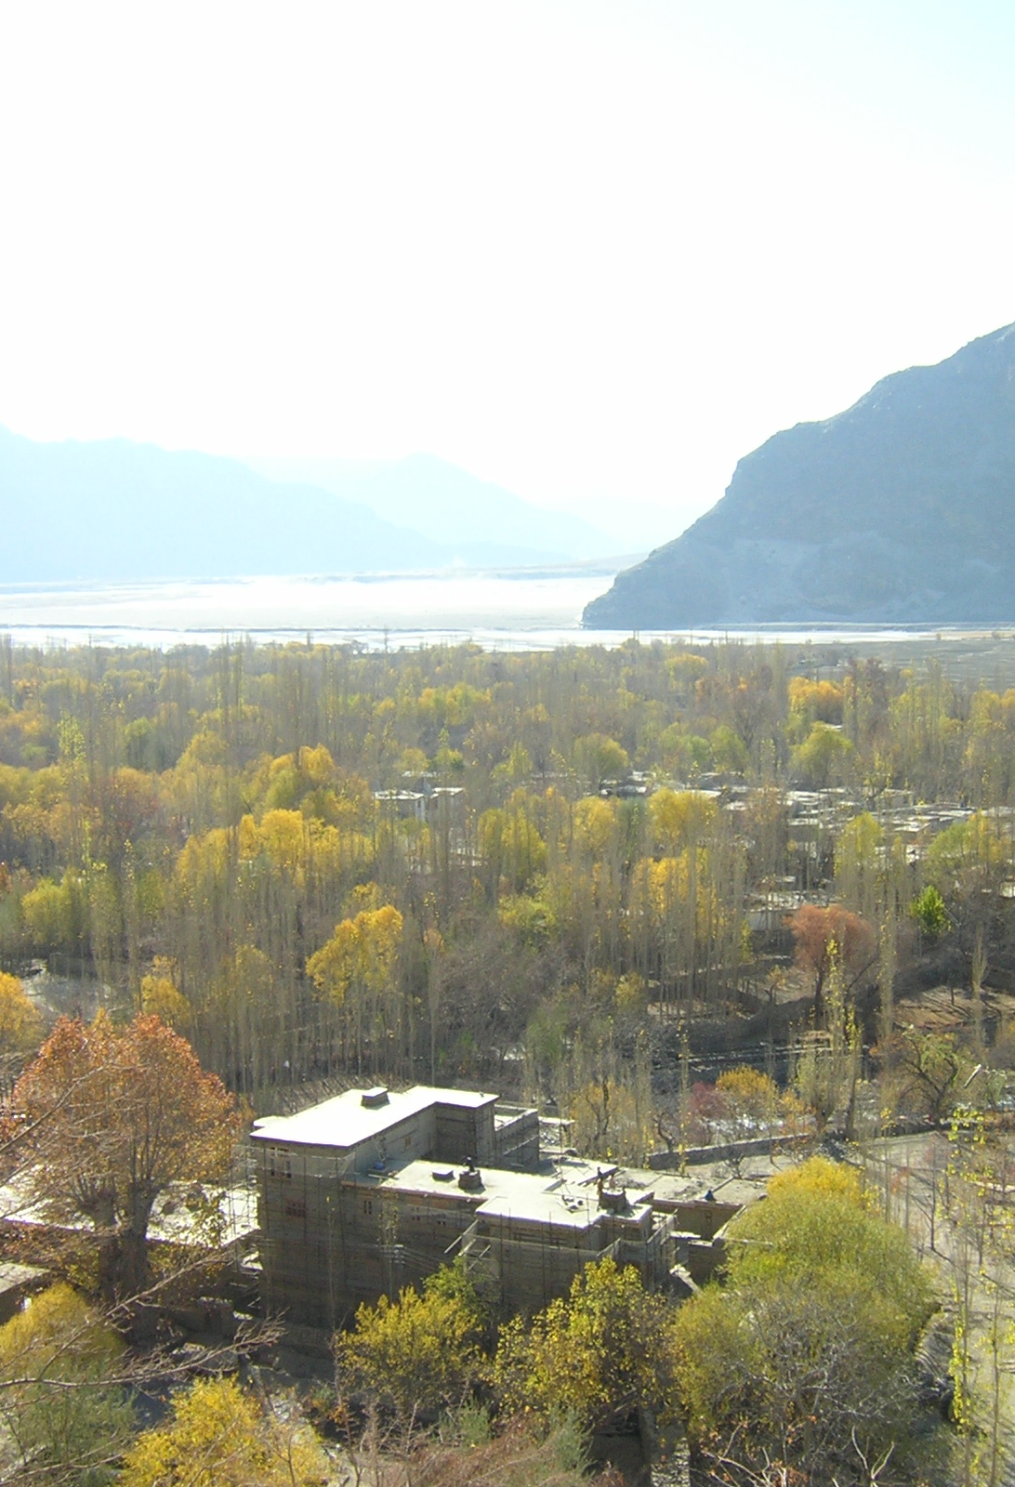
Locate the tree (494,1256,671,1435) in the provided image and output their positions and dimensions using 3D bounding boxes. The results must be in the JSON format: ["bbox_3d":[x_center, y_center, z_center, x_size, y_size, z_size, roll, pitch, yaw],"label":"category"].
[{"bbox_3d":[4.920,39.330,132.440,11.580,11.000,10.500,0,6,0],"label":"tree"}]

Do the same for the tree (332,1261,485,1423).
[{"bbox_3d":[-6.520,39.680,134.990,10.020,9.800,9.000,0,6,0],"label":"tree"}]

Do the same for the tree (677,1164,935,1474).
[{"bbox_3d":[18.730,36.230,128.120,16.440,18.000,14.500,0,6,0],"label":"tree"}]

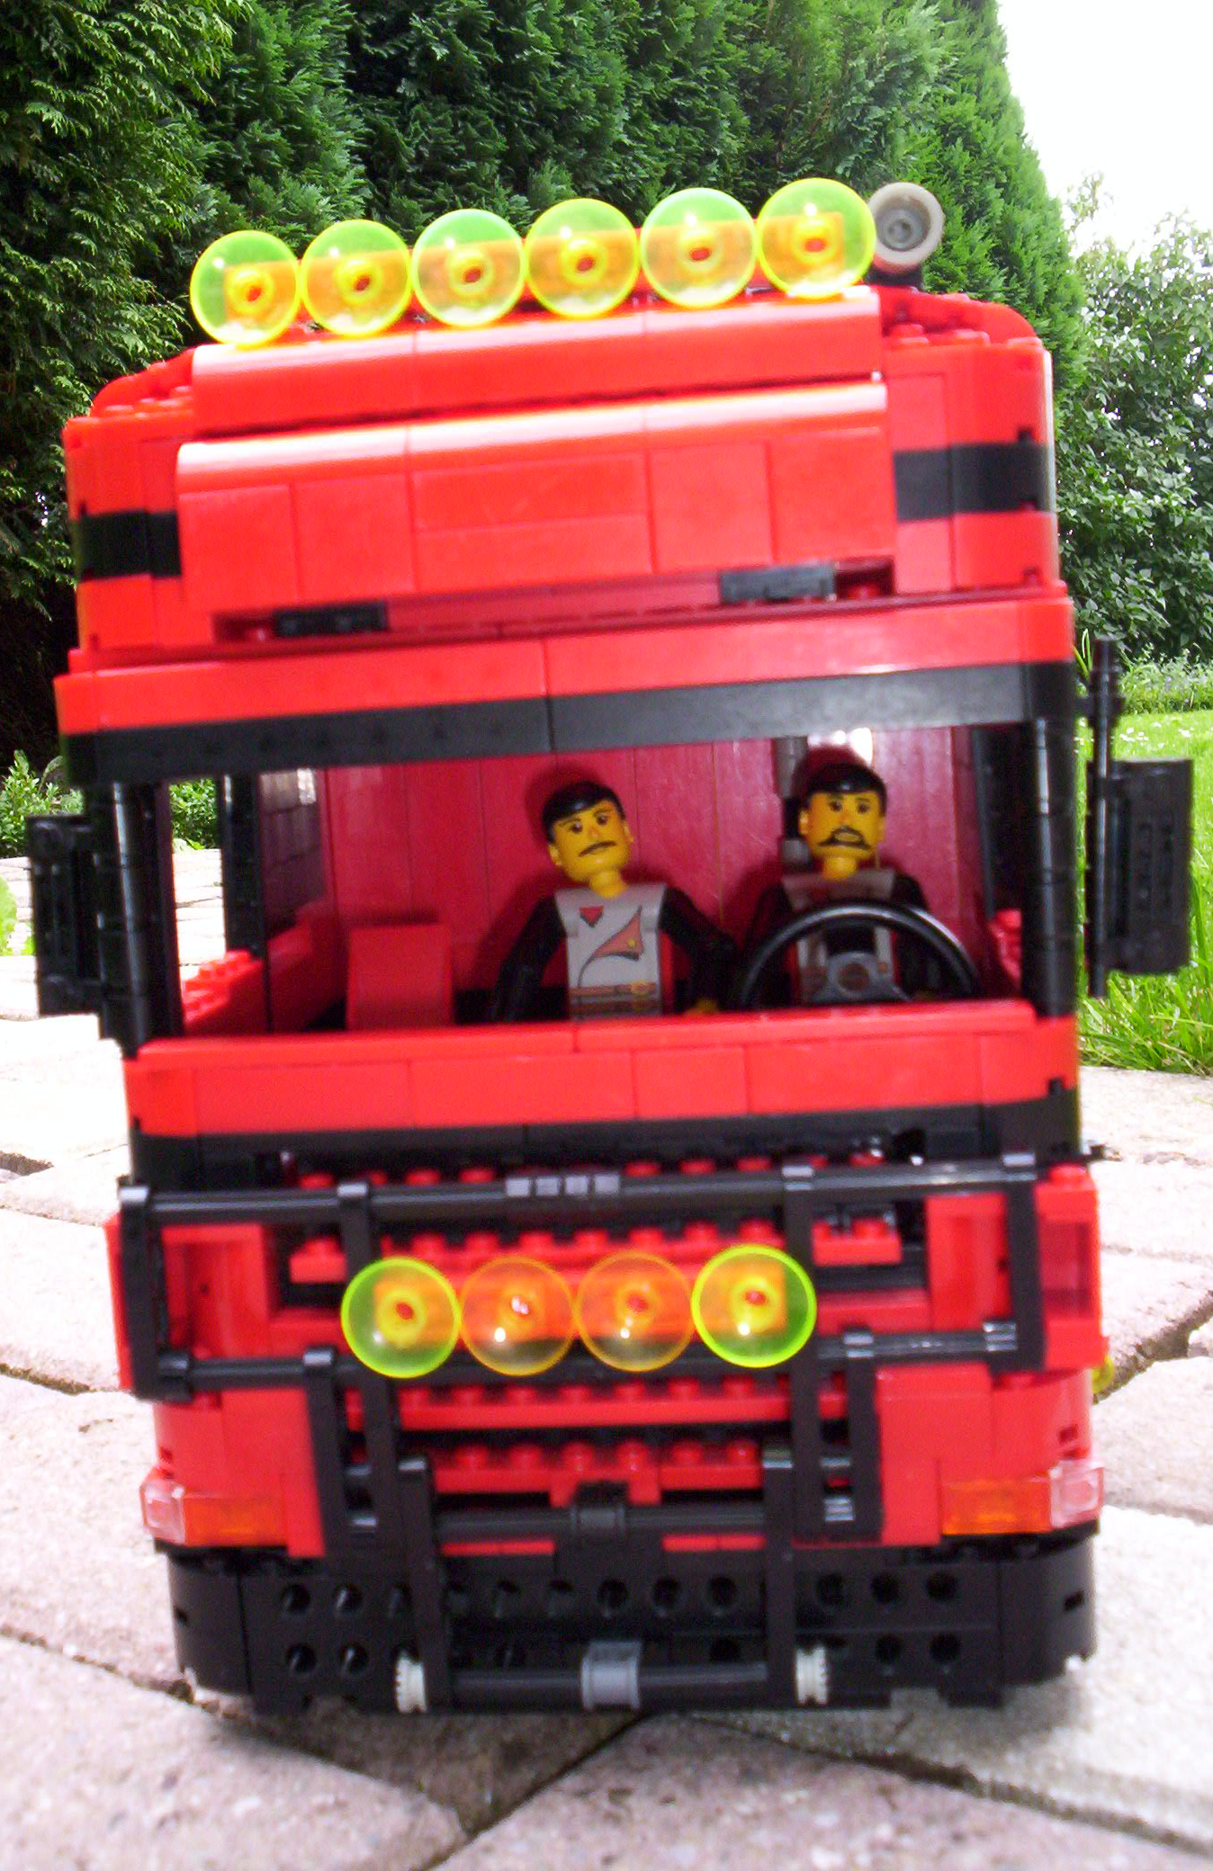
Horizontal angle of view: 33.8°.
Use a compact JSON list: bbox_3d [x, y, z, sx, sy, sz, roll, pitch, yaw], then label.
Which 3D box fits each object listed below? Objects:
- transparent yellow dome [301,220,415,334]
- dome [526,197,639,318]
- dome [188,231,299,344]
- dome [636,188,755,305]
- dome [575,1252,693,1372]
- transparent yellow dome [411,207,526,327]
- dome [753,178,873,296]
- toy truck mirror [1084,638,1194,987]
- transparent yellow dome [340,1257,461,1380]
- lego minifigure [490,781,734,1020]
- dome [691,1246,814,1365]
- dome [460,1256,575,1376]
[{"bbox_3d":[-0.035,-0.093,0.282,0.016,0.016,0.006,-3,6,6],"label":"transparent yellow dome"},{"bbox_3d":[-0.003,-0.094,0.279,0.016,0.016,0.006,-3,6,6],"label":"dome"},{"bbox_3d":[-0.051,-0.092,0.284,0.016,0.016,0.006,-3,6,6],"label":"dome"},{"bbox_3d":[0.013,-0.095,0.277,0.016,0.016,0.006,-3,6,6],"label":"dome"},{"bbox_3d":[0.004,0.050,0.271,0.016,0.016,0.006,-3,6,6],"label":"dome"},{"bbox_3d":[-0.019,-0.093,0.281,0.016,0.016,0.006,-3,6,6],"label":"transparent yellow dome"},{"bbox_3d":[0.029,-0.096,0.276,0.016,0.016,0.006,-3,6,6],"label":"dome"},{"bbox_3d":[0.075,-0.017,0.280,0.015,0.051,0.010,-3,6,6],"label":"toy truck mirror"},{"bbox_3d":[-0.028,0.052,0.274,0.016,0.016,0.006,-3,6,6],"label":"transparent yellow dome"},{"bbox_3d":[0.000,0.003,0.337,0.042,0.058,0.034,-3,6,6],"label":"lego minifigure"},{"bbox_3d":[0.020,0.049,0.269,0.016,0.016,0.006,-3,6,6],"label":"dome"},{"bbox_3d":[-0.012,0.051,0.272,0.016,0.016,0.006,-3,6,6],"label":"dome"}]

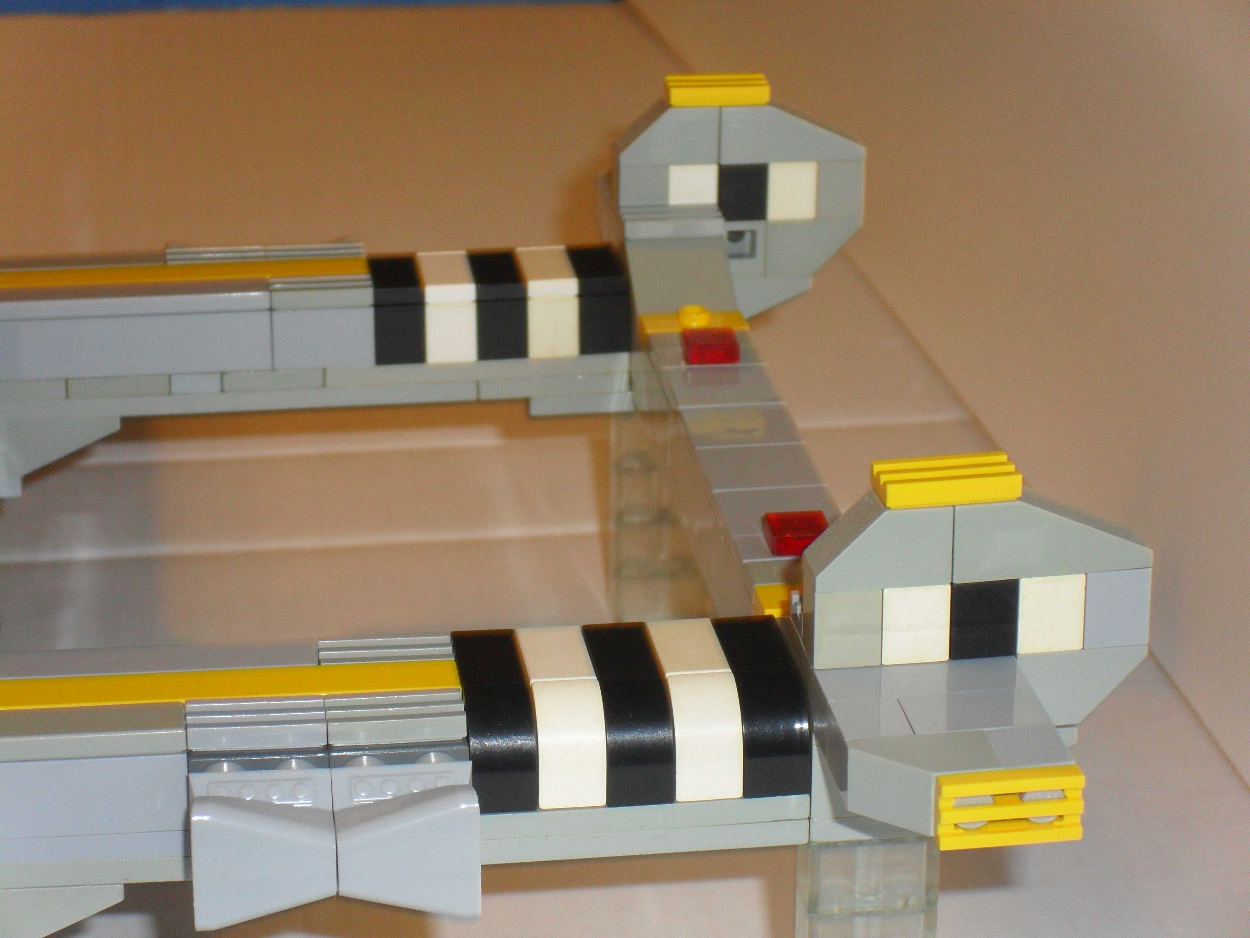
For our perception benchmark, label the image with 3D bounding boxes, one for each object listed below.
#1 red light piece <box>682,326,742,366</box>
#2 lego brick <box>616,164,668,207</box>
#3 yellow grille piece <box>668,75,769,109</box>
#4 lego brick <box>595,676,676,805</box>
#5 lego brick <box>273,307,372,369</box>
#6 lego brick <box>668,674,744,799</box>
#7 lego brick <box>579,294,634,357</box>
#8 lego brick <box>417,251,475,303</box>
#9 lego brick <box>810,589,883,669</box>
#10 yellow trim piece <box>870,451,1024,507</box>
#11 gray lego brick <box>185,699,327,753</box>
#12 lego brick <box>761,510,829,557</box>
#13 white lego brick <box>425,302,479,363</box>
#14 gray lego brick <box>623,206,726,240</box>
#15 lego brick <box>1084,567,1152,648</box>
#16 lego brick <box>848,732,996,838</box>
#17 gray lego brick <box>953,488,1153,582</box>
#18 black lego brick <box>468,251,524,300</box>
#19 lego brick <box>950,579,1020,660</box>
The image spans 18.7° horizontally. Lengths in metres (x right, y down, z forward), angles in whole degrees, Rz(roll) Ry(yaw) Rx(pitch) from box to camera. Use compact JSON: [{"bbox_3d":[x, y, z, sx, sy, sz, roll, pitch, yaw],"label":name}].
[{"bbox_3d":[0.013,-0.018,0.565,0.008,0.003,0.008,-3,22,-8],"label":"red light piece"},{"bbox_3d":[0.003,-0.045,0.612,0.008,0.010,0.008,-2,21,-7],"label":"lego brick"},{"bbox_3d":[0.014,-0.060,0.600,0.016,0.003,0.008,-2,21,-7],"label":"yellow grille piece"},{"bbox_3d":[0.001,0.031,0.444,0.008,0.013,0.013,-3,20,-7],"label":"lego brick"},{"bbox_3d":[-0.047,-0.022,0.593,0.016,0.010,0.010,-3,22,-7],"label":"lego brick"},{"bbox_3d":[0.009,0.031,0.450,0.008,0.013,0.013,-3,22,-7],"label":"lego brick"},{"bbox_3d":[-0.004,-0.024,0.599,0.008,0.010,0.008,-3,21,-7],"label":"lego brick"},{"bbox_3d":[-0.028,-0.030,0.596,0.008,0.003,0.016,-3,22,-7],"label":"lego brick"},{"bbox_3d":[0.026,0.017,0.444,0.008,0.010,0.008,-4,21,-7],"label":"lego brick"},{"bbox_3d":[0.037,0.001,0.436,0.016,0.003,0.008,-3,21,-7],"label":"yellow trim piece"},{"bbox_3d":[-0.042,0.029,0.435,0.016,0.003,0.008,-3,21,-7],"label":"gray lego brick"},{"bbox_3d":[0.023,0.009,0.497,0.008,0.003,0.008,-3,22,-8],"label":"lego brick"},{"bbox_3d":[-0.028,-0.024,0.598,0.008,0.010,0.016,-3,21,-7],"label":"white lego brick"},{"bbox_3d":[0.007,-0.039,0.598,0.016,0.003,0.008,-2,21,-7],"label":"gray lego brick"},{"bbox_3d":[0.057,0.015,0.445,0.008,0.010,0.008,-3,21,-7],"label":"lego brick"},{"bbox_3d":[0.033,0.035,0.422,0.016,0.008,0.010,-3,22,-8],"label":"lego brick"},{"bbox_3d":[0.049,0.007,0.441,0.024,0.010,0.008,-3,22,-8],"label":"gray lego brick"},{"bbox_3d":[-0.020,-0.030,0.597,0.008,0.003,0.016,-3,21,-7],"label":"black lego brick"},{"bbox_3d":[0.041,0.016,0.446,0.008,0.010,0.008,-4,21,-7],"label":"lego brick"}]

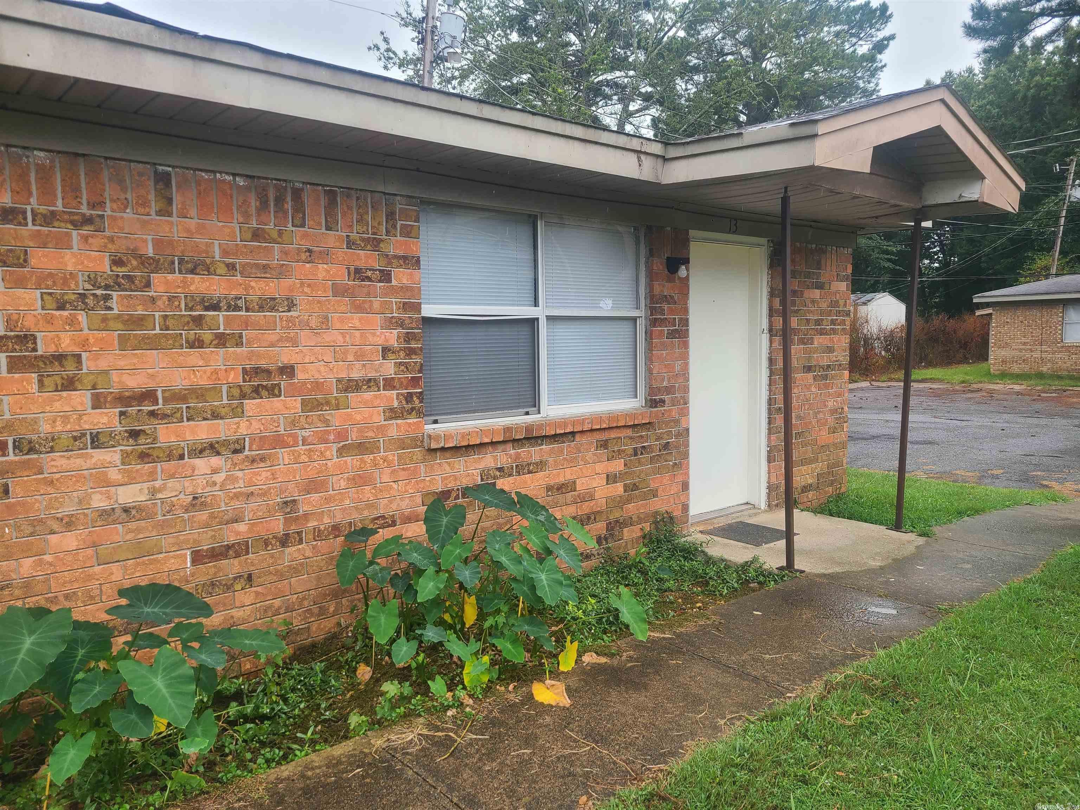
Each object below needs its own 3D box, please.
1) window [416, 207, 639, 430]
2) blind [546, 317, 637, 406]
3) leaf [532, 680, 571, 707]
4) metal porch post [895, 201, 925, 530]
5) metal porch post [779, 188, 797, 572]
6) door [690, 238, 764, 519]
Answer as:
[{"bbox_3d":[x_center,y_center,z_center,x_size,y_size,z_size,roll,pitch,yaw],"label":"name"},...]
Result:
[{"bbox_3d":[0.016,-0.518,4.805,1.750,1.175,0.080,-5,7,-41],"label":"window"},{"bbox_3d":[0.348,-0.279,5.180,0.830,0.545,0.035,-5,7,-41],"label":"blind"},{"bbox_3d":[0.049,1.141,3.244,0.150,0.035,0.190,-3,5,-22],"label":"leaf"},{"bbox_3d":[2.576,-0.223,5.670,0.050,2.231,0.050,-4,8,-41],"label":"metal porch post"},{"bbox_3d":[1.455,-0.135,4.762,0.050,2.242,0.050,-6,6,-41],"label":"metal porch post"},{"bbox_3d":[1.359,-0.186,6.044,0.880,2.020,0.060,-5,7,-41],"label":"door"}]

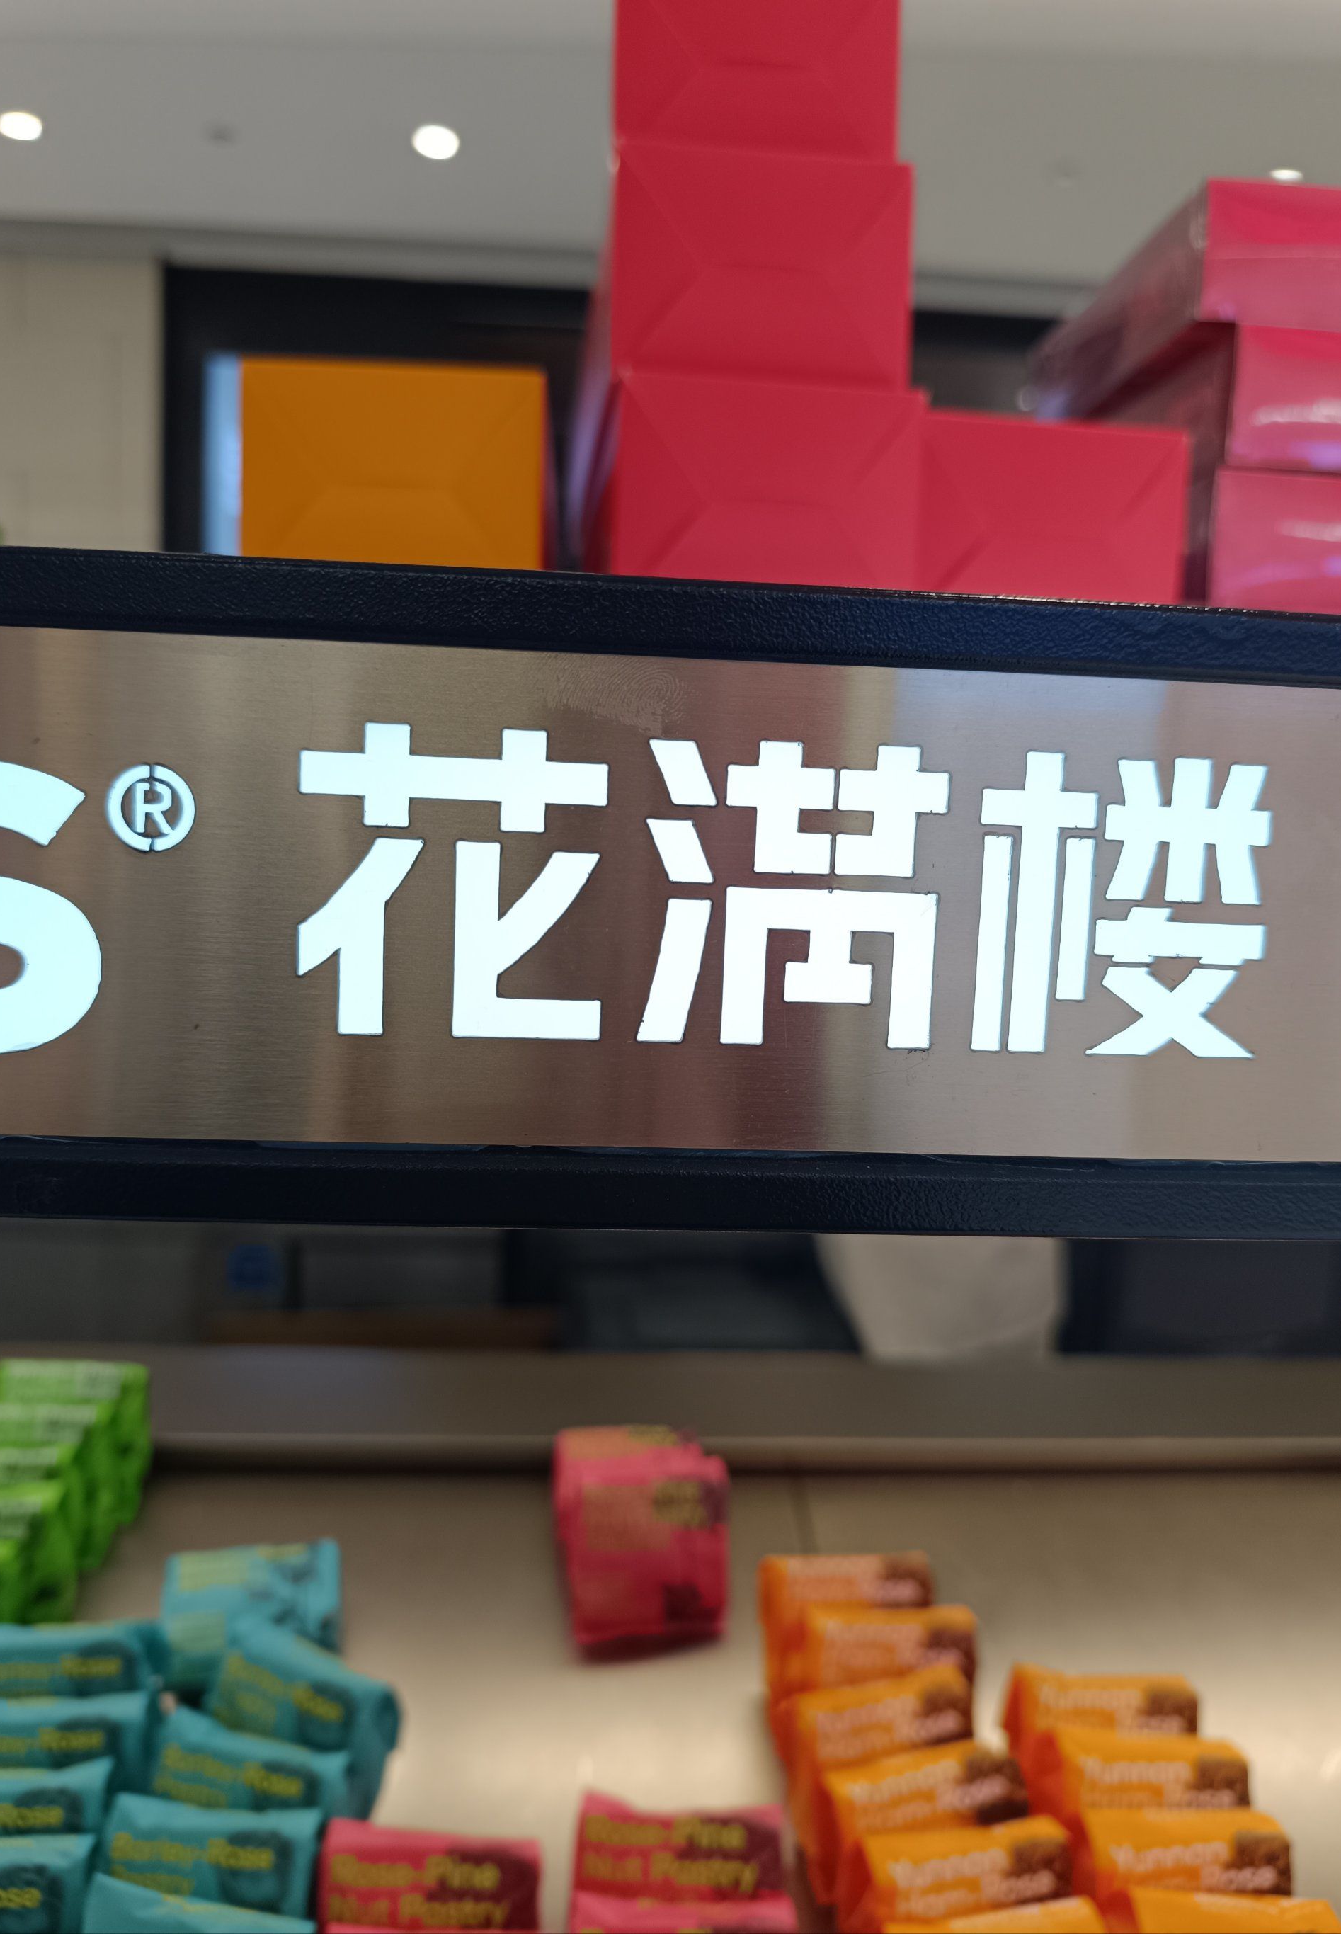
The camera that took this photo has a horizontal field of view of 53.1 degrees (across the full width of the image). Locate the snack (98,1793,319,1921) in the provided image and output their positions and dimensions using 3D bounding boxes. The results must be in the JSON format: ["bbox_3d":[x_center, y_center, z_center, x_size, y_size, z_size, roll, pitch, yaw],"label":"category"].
[{"bbox_3d":[-0.189,0.389,0.540,0.085,0.086,0.033,3,-21,2],"label":"snack"}]

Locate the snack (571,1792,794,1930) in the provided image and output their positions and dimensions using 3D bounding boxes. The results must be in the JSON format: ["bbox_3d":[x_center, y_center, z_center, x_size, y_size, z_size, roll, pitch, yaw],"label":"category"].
[{"bbox_3d":[0.002,0.363,0.515,0.077,0.083,0.031,2,-4,-4],"label":"snack"}]

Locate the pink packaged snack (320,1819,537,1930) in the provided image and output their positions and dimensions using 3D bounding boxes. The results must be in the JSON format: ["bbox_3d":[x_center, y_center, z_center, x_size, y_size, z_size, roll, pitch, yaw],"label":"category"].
[{"bbox_3d":[-0.099,0.394,0.531,0.085,0.086,0.033,2,-19,1],"label":"pink packaged snack"}]

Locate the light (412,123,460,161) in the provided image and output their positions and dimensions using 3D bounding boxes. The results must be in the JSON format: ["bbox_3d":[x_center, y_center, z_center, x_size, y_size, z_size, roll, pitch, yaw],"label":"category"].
[{"bbox_3d":[-0.517,-1.815,2.950,0.100,0.035,0.100,2,4,0],"label":"light"}]

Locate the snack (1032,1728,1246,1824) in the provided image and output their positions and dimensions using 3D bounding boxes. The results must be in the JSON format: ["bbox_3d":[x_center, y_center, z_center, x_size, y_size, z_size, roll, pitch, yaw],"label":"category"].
[{"bbox_3d":[0.215,0.391,0.592,0.085,0.086,0.033,2,-19,-1],"label":"snack"}]

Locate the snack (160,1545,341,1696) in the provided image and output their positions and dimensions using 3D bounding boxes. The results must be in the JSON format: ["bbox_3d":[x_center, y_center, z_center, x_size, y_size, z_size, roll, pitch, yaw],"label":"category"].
[{"bbox_3d":[-0.216,0.348,0.688,0.090,0.086,0.033,0,-38,-11],"label":"snack"}]

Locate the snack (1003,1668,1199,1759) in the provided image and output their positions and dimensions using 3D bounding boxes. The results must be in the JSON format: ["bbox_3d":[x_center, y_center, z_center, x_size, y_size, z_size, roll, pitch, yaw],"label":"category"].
[{"bbox_3d":[0.208,0.383,0.631,0.085,0.086,0.033,2,-19,-1],"label":"snack"}]

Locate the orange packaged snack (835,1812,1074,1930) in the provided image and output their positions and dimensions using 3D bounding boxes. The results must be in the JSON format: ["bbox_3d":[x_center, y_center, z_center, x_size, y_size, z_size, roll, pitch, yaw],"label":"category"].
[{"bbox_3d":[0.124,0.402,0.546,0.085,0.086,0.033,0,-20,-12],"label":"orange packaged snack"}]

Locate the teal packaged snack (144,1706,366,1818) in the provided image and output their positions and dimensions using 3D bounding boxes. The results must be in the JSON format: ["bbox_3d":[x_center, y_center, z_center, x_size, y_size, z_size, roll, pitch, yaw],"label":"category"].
[{"bbox_3d":[-0.166,0.353,0.543,0.077,0.083,0.031,6,-3,10],"label":"teal packaged snack"}]

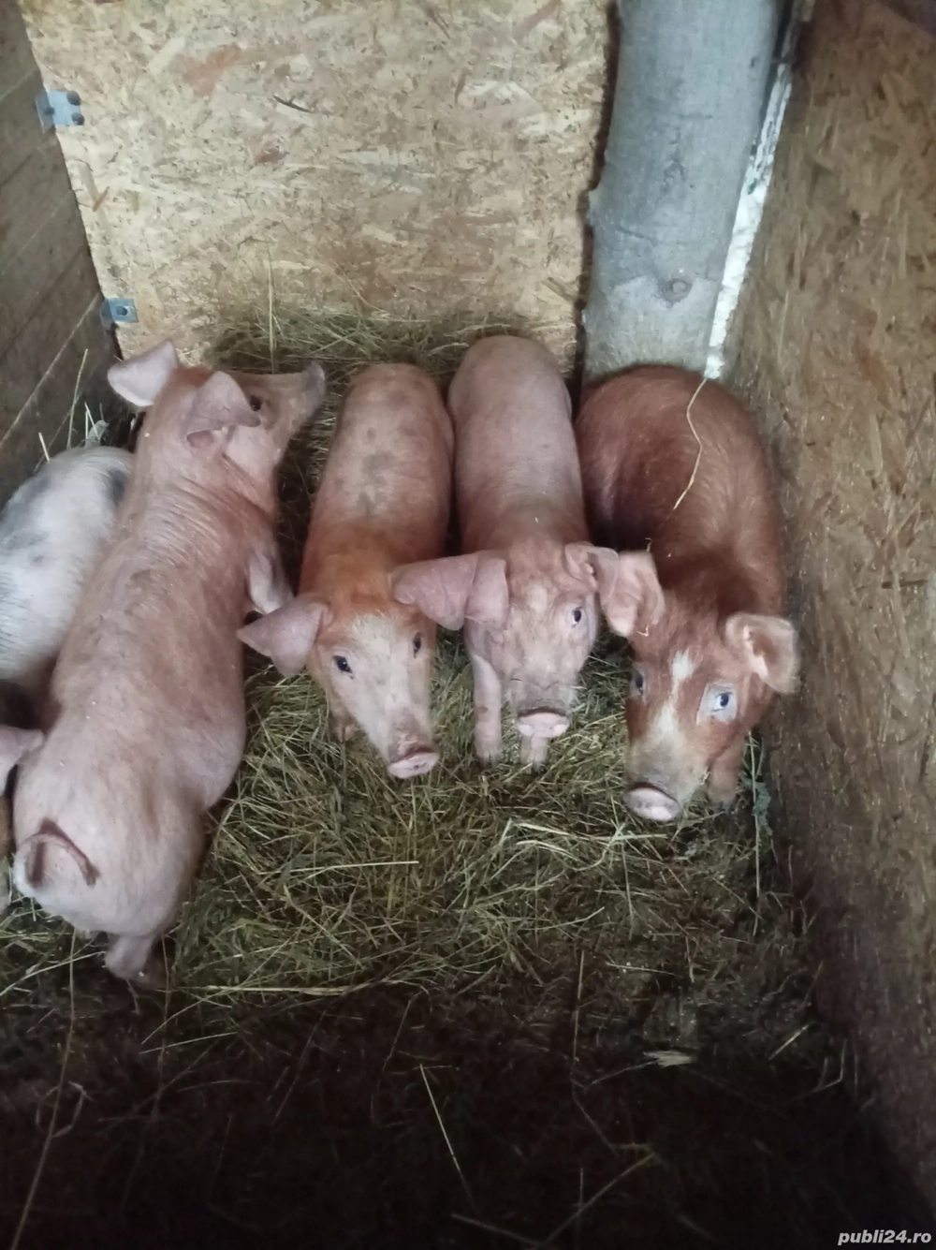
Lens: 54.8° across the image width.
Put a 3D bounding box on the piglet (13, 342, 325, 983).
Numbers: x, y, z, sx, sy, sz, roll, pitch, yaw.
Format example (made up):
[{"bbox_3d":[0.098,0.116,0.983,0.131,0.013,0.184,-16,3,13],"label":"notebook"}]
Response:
[{"bbox_3d":[-0.388,0.004,1.216,0.276,0.413,0.869,1,44,0],"label":"piglet"}]

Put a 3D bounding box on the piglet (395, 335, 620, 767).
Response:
[{"bbox_3d":[0.047,-0.137,1.404,0.265,0.360,0.731,-2,44,-2],"label":"piglet"}]

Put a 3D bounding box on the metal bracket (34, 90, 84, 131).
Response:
[{"bbox_3d":[-0.774,-0.981,1.722,0.064,0.056,0.064,0,44,0],"label":"metal bracket"}]

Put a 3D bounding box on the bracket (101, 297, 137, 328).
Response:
[{"bbox_3d":[-0.779,-0.699,2.011,0.059,0.053,0.044,0,44,0],"label":"bracket"}]

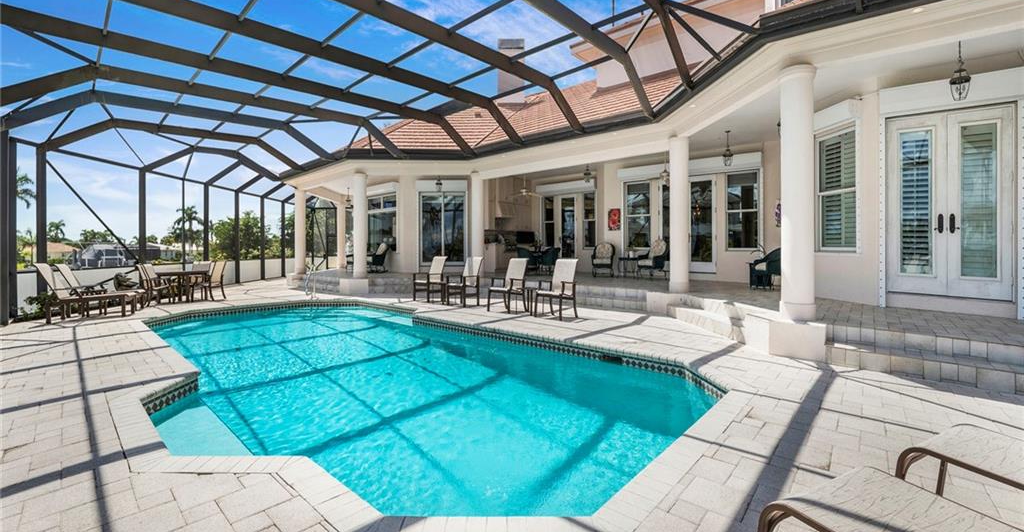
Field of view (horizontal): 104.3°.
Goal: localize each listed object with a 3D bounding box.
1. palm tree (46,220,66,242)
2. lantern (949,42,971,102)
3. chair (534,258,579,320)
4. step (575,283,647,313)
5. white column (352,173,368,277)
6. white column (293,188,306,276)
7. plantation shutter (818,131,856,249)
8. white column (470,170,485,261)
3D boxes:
[{"bbox_3d":[-68.700,-3.900,60.000,3.000,6.500,3.000,2,3,41],"label":"palm tree"},{"bbox_3d":[5.020,-2.180,4.470,0.190,0.640,0.190,-1,2,-37],"label":"lantern"},{"bbox_3d":[0.790,0.395,7.100,0.580,1.030,0.600,2,3,42],"label":"chair"},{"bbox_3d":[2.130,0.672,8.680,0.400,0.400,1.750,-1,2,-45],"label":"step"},{"bbox_3d":[-4.265,-1.110,11.200,0.360,2.940,0.360,0,1,0],"label":"white column"},{"bbox_3d":[-7.170,-1.190,13.500,0.360,2.940,0.360,0,1,0],"label":"white column"},{"bbox_3d":[5.220,-1.210,6.380,0.070,1.750,0.650,0,3,-5],"label":"plantation shutter"},{"bbox_3d":[-0.970,-1.150,11.200,0.380,2.980,0.380,0,1,0],"label":"white column"}]

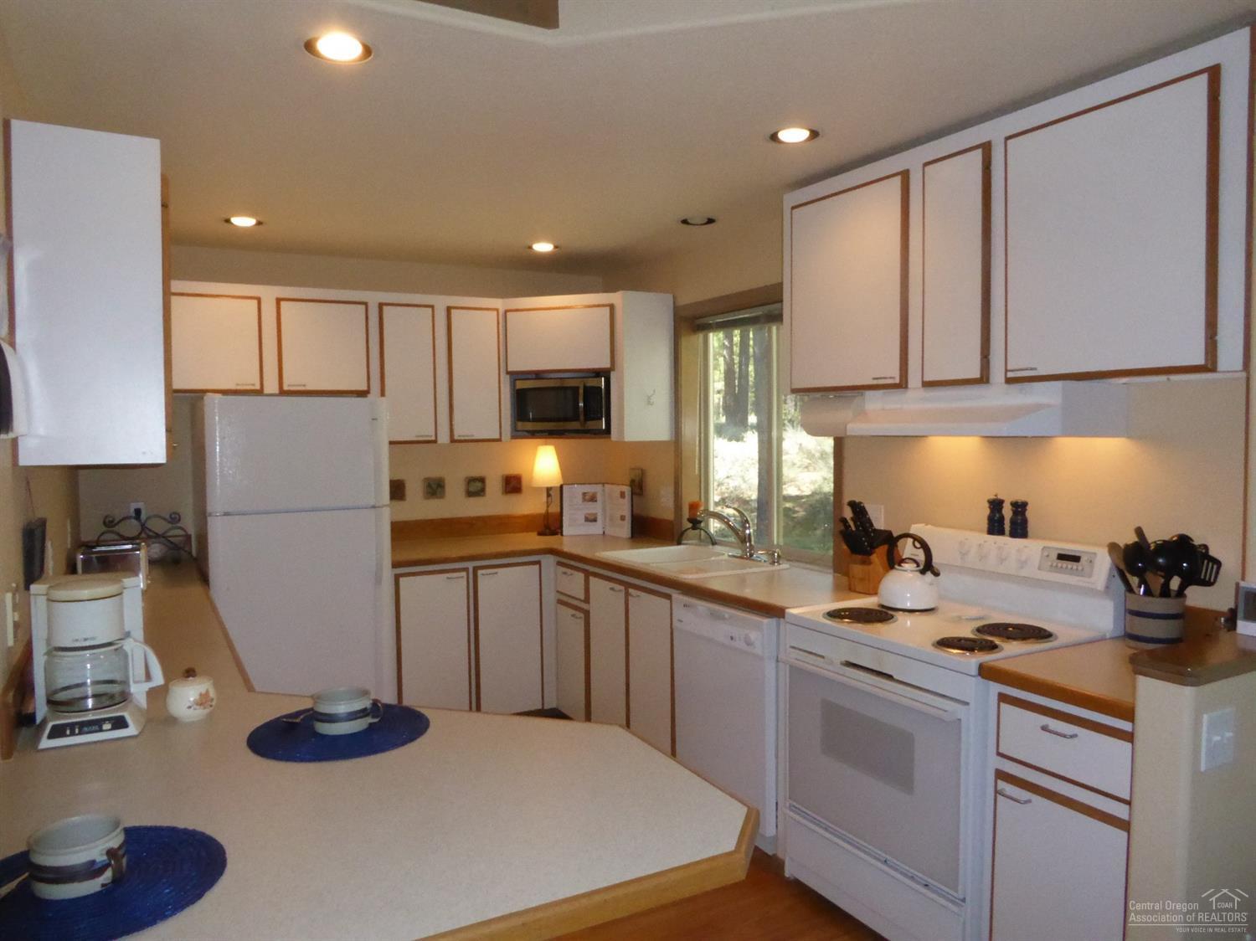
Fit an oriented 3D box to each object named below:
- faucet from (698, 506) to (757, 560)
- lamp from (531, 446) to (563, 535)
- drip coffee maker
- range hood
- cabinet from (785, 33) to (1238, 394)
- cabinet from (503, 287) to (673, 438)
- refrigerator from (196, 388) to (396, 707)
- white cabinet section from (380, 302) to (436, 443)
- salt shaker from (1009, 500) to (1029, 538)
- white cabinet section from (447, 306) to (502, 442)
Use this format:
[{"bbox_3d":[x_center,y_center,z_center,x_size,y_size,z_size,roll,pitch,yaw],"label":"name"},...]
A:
[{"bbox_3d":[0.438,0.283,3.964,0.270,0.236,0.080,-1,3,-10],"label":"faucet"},{"bbox_3d":[-0.473,0.114,5.072,0.182,0.525,0.182,-1,3,0],"label":"lamp"},{"bbox_3d":[-1.117,0.381,1.837,0.235,0.300,0.285,-2,3,-26],"label":"drip coffee maker"},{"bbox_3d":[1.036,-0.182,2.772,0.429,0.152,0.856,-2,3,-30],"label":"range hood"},{"bbox_3d":[1.118,-0.634,2.697,0.334,0.755,1.581,-2,3,-30],"label":"cabinet"},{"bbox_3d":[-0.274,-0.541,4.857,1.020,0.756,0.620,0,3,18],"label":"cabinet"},{"bbox_3d":[-1.589,0.511,4.119,0.745,1.680,0.730,-2,3,-30],"label":"refrigerator"},{"bbox_3d":[-1.191,-0.495,4.566,0.280,0.708,0.329,-3,4,-29],"label":"white cabinet section"},{"bbox_3d":[1.248,0.156,2.777,0.060,0.121,0.060,-2,3,-30],"label":"salt shaker"},{"bbox_3d":[-0.886,-0.509,4.738,0.289,0.708,0.329,-3,4,-29],"label":"white cabinet section"}]

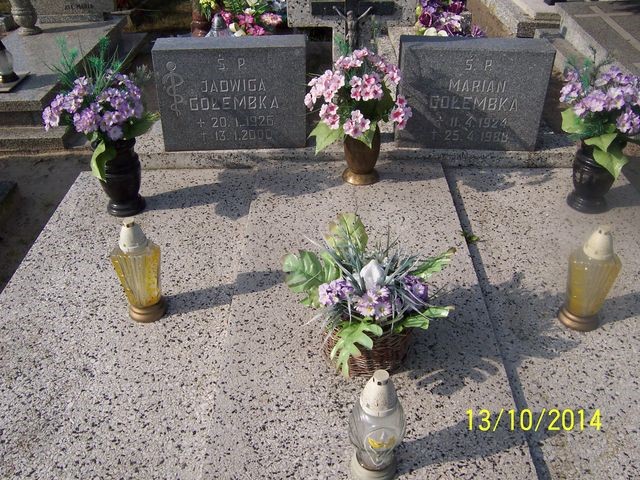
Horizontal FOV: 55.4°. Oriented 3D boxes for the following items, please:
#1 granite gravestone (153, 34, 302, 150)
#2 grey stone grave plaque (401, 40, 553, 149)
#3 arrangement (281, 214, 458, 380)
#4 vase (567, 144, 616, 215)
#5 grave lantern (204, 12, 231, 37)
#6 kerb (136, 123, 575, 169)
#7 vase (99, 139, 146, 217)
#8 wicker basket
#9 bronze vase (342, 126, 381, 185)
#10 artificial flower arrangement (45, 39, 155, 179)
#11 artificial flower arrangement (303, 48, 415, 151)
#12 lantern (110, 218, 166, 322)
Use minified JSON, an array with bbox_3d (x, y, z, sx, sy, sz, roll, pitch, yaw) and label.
[{"bbox_3d":[-0.292,-0.496,2.088,0.489,0.353,0.121,-1,35,-1],"label":"granite gravestone"},{"bbox_3d":[0.503,-0.499,2.083,0.479,0.350,0.124,1,35,3],"label":"grey stone grave plaque"},{"bbox_3d":[0.104,0.118,1.305,0.355,0.304,0.288,0,35,0],"label":"arrangement"},{"bbox_3d":[0.843,-0.209,1.878,0.132,0.227,0.132,0,35,0],"label":"vase"},{"bbox_3d":[-0.448,-0.878,2.750,0.120,0.270,0.120,0,35,0],"label":"grave lantern"},{"bbox_3d":[0.122,-0.364,2.251,1.555,0.058,0.288,0,35,0],"label":"kerb"},{"bbox_3d":[-0.615,-0.201,1.881,0.132,0.227,0.132,0,35,0],"label":"vase"},{"bbox_3d":[0.107,0.210,1.364,0.194,0.085,0.180,0,35,0],"label":"wicker basket"},{"bbox_3d":[0.136,-0.291,1.988,0.124,0.185,0.124,0,35,0],"label":"bronze vase"},{"bbox_3d":[-0.622,-0.369,1.762,0.324,0.386,0.278,0,35,0],"label":"artificial flower arrangement"},{"bbox_3d":[0.119,-0.424,1.887,0.330,0.319,0.288,0,35,0],"label":"artificial flower arrangement"},{"bbox_3d":[-0.428,0.067,1.456,0.115,0.276,0.115,0,35,0],"label":"lantern"}]

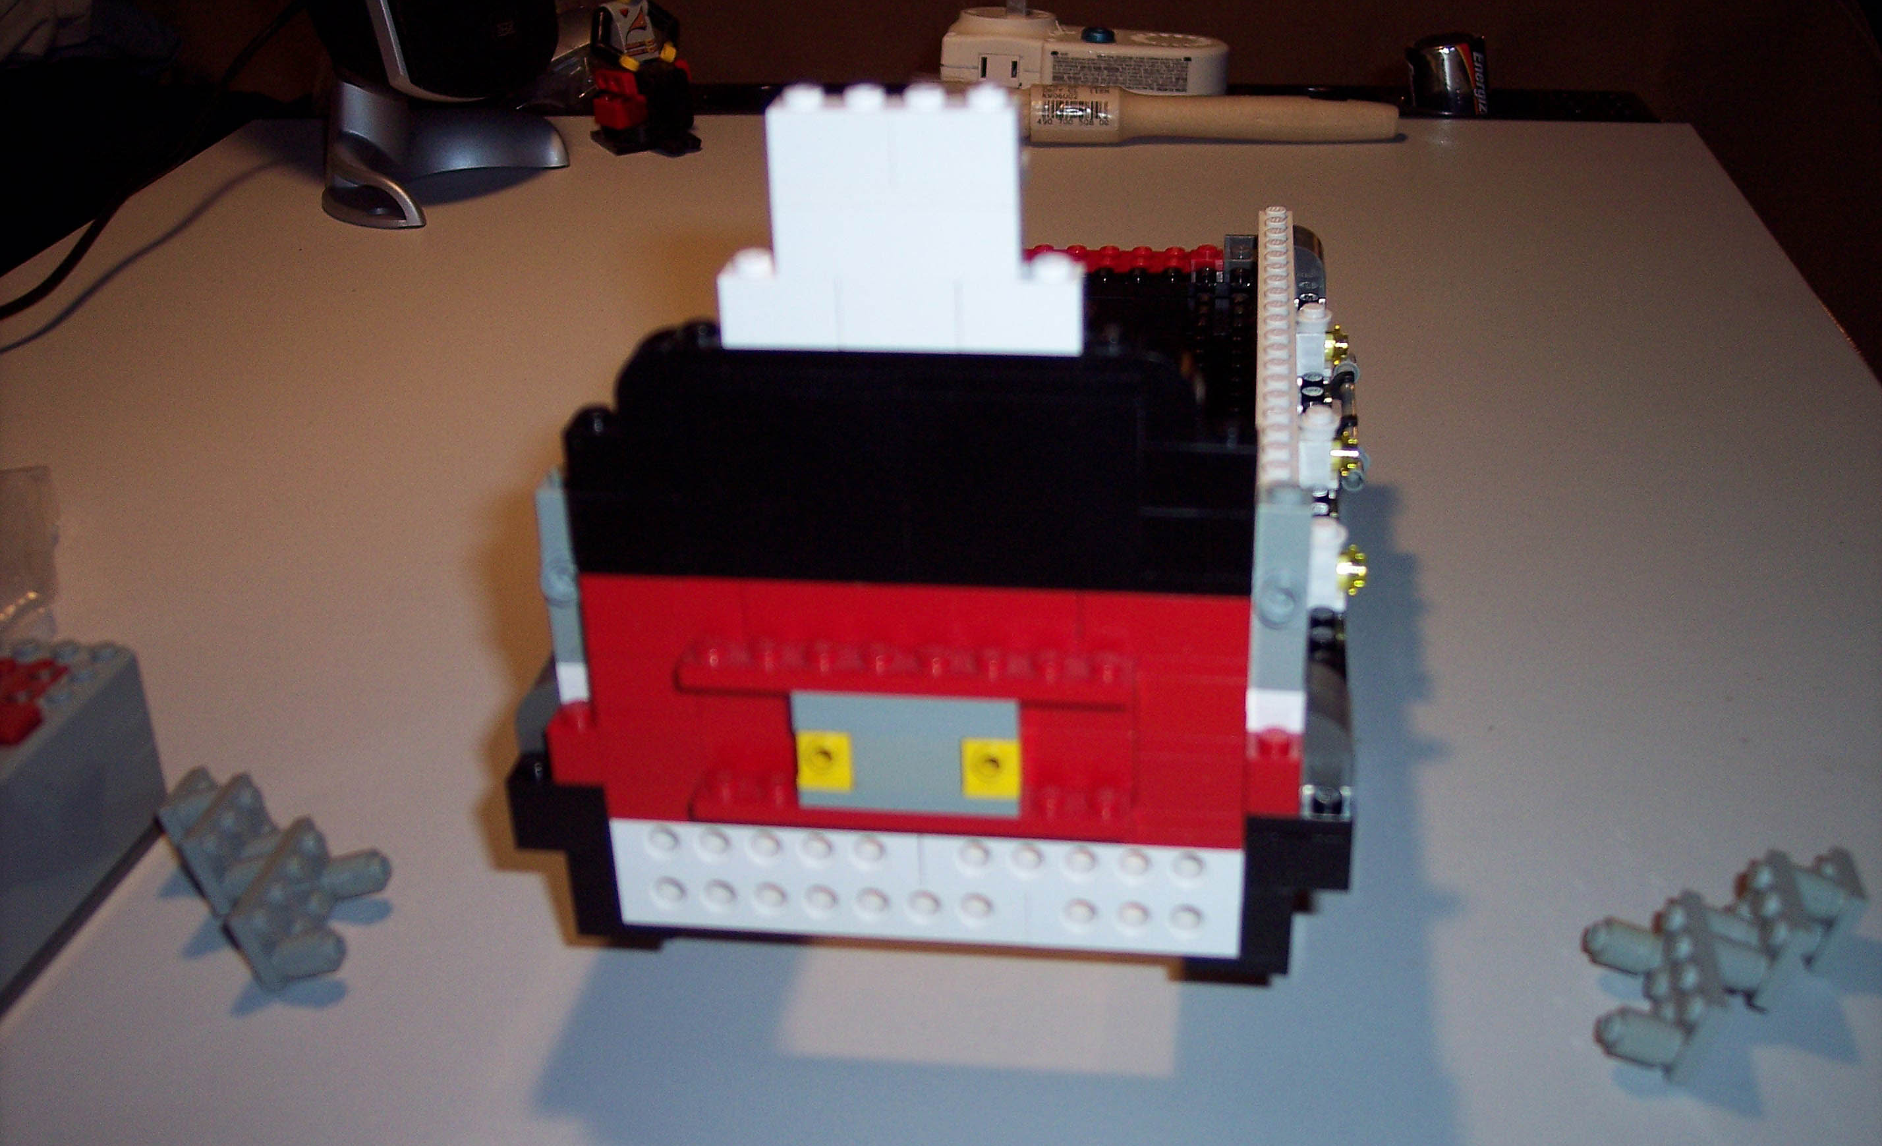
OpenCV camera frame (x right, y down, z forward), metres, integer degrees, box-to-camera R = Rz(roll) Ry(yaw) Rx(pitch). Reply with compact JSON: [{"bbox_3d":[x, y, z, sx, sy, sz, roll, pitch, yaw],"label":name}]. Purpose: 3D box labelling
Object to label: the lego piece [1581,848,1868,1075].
[{"bbox_3d":[0.127,0.060,0.339,0.046,0.022,0.046,2,27,8],"label":"lego piece"}]

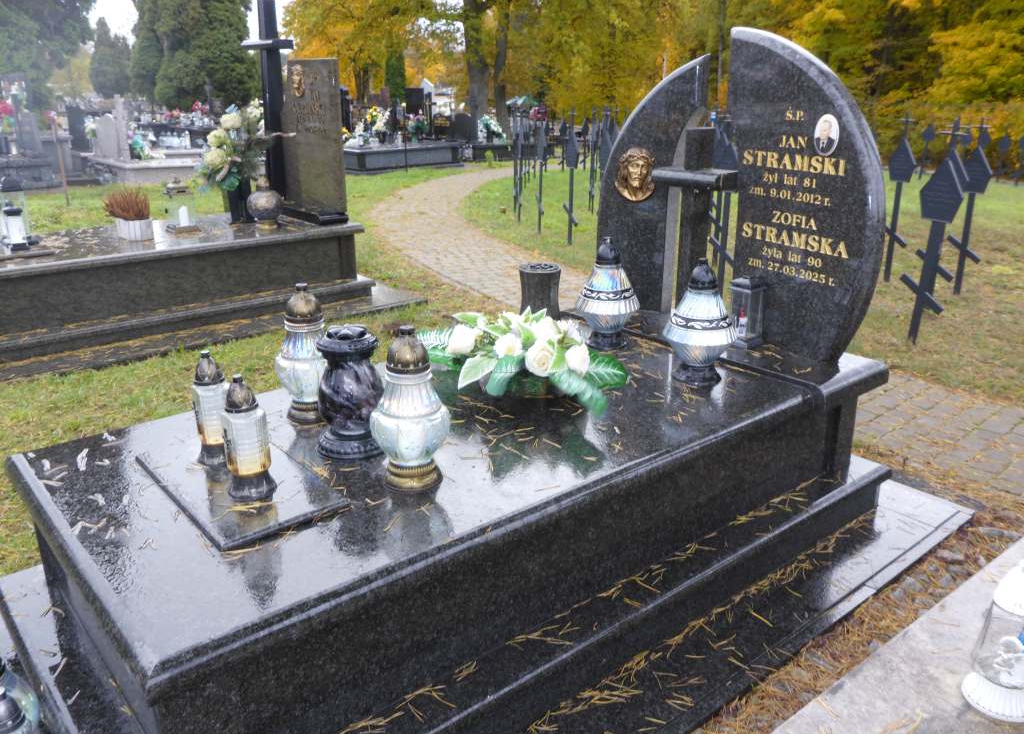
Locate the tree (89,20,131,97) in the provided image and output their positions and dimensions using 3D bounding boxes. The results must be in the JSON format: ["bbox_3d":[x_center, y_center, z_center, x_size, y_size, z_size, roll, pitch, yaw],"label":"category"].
[{"bbox_3d":[-20.663,-15.710,42.734,2.300,5.000,2.300,-7,19,-24],"label":"tree"}]

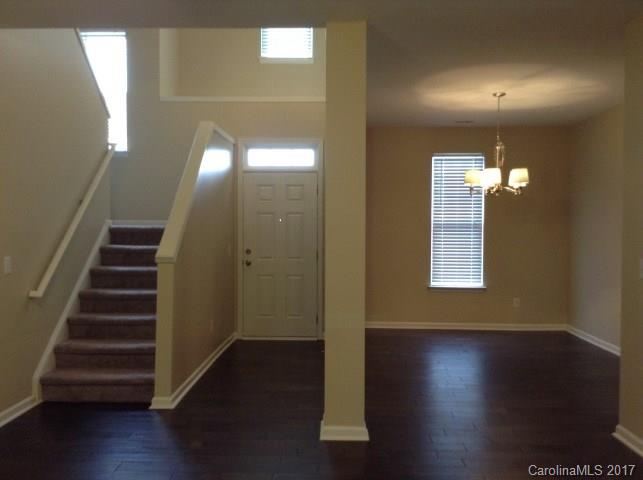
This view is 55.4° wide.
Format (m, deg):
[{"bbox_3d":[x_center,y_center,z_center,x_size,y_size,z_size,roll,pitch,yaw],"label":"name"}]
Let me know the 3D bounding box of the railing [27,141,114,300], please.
[{"bbox_3d":[-2.116,-0.260,5.380,0.100,0.070,2.080,0,41,1],"label":"railing"}]

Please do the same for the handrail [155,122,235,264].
[{"bbox_3d":[-1.122,-0.507,5.905,0.147,1.280,2.770,0,1,1],"label":"handrail"}]

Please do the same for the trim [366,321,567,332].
[{"bbox_3d":[1.901,1.161,8.200,2.707,0.095,0.020,0,1,1],"label":"trim"}]

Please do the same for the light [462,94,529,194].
[{"bbox_3d":[1.767,-0.963,6.152,0.645,1.025,0.645,0,1,1],"label":"light"}]

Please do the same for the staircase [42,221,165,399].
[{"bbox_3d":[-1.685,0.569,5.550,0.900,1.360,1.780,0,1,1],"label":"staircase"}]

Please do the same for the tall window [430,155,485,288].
[{"bbox_3d":[1.825,-0.256,8.208,0.713,1.786,0.050,0,1,1],"label":"tall window"}]

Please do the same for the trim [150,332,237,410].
[{"bbox_3d":[-1.168,1.195,6.072,0.170,0.090,2.940,0,1,1],"label":"trim"}]

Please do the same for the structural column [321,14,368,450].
[{"bbox_3d":[0.164,-0.055,4.077,0.300,2.700,0.290,0,1,1],"label":"structural column"}]

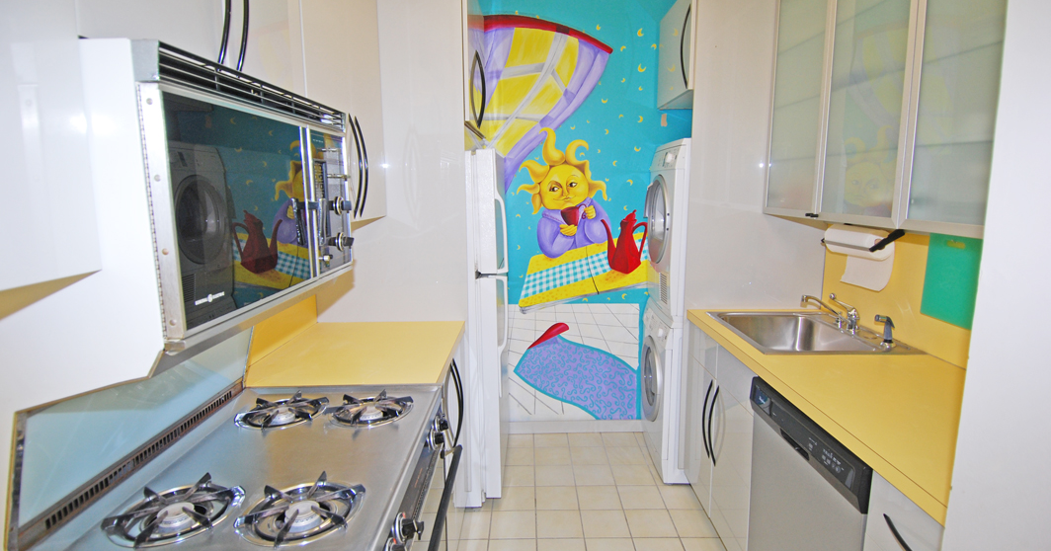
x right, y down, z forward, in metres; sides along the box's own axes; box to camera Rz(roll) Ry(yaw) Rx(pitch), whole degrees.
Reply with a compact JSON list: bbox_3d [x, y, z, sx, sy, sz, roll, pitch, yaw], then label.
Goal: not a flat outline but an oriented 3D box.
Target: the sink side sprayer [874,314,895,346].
[{"bbox_3d":[1.273,0.195,1.864,0.078,0.111,0.037,-1,9,1],"label":"sink side sprayer"}]

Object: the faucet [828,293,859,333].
[{"bbox_3d":[1.299,0.154,2.144,0.134,0.155,0.064,-1,10,0],"label":"faucet"}]

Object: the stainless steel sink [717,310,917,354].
[{"bbox_3d":[1.138,0.318,2.195,0.555,0.189,0.643,-1,10,0],"label":"stainless steel sink"}]

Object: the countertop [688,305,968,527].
[{"bbox_3d":[1.107,0.330,1.713,0.640,0.045,1.706,-1,10,0],"label":"countertop"}]

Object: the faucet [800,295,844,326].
[{"bbox_3d":[1.226,0.145,2.174,0.183,0.128,0.064,-1,10,0],"label":"faucet"}]

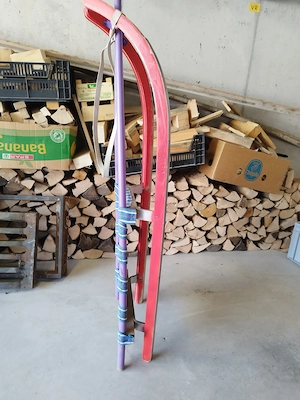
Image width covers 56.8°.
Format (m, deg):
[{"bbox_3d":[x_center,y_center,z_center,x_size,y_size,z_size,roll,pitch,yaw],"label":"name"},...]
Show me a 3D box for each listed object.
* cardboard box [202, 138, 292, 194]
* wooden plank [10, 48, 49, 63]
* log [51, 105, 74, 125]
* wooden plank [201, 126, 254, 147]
[{"bbox_3d":[0.664,-0.272,2.058,0.525,0.243,0.390,11,17,-15],"label":"cardboard box"},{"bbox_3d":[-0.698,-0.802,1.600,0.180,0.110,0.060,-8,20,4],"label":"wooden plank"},{"bbox_3d":[-0.526,-0.518,1.697,0.125,0.110,0.270,-6,17,-11],"label":"log"},{"bbox_3d":[0.544,-0.432,1.920,0.346,0.070,0.028,22,17,25],"label":"wooden plank"}]

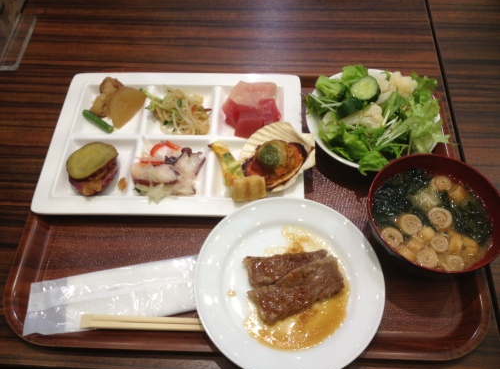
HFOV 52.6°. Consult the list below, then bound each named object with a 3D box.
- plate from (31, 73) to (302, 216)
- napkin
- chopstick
[{"bbox_3d":[-0.083,-0.045,0.584,0.285,0.025,0.198,1,58,3],"label":"plate"},{"bbox_3d":[-0.115,0.106,0.498,0.210,0.012,0.062,-9,58,-3],"label":"napkin"},{"bbox_3d":[-0.062,0.133,0.478,0.200,0.005,0.011,0,58,3],"label":"chopstick"}]

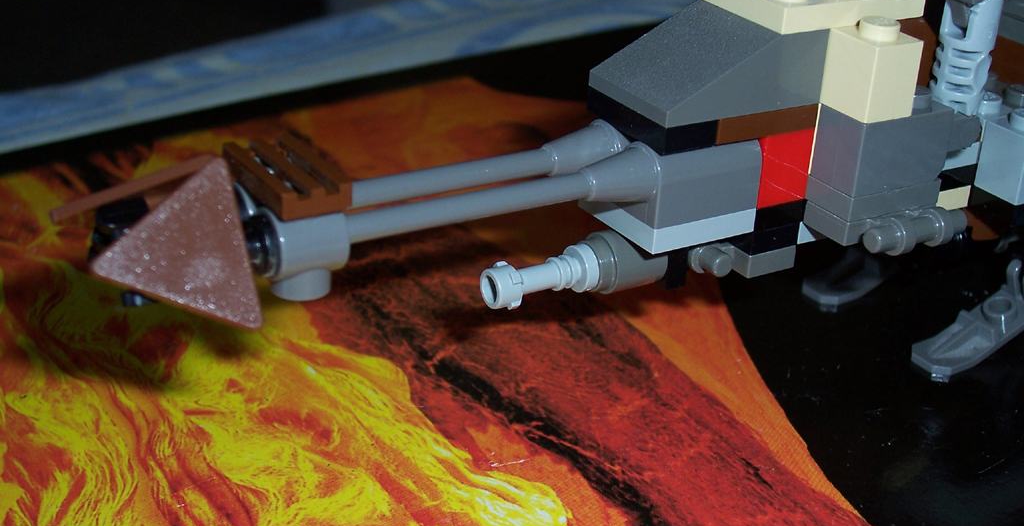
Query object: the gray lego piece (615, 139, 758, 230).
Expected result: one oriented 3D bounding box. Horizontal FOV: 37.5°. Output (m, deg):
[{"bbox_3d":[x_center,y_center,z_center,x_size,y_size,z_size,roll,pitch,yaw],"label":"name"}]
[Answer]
[{"bbox_3d":[0.020,-0.013,0.189,0.016,0.010,0.016,-12,29,-30],"label":"gray lego piece"}]

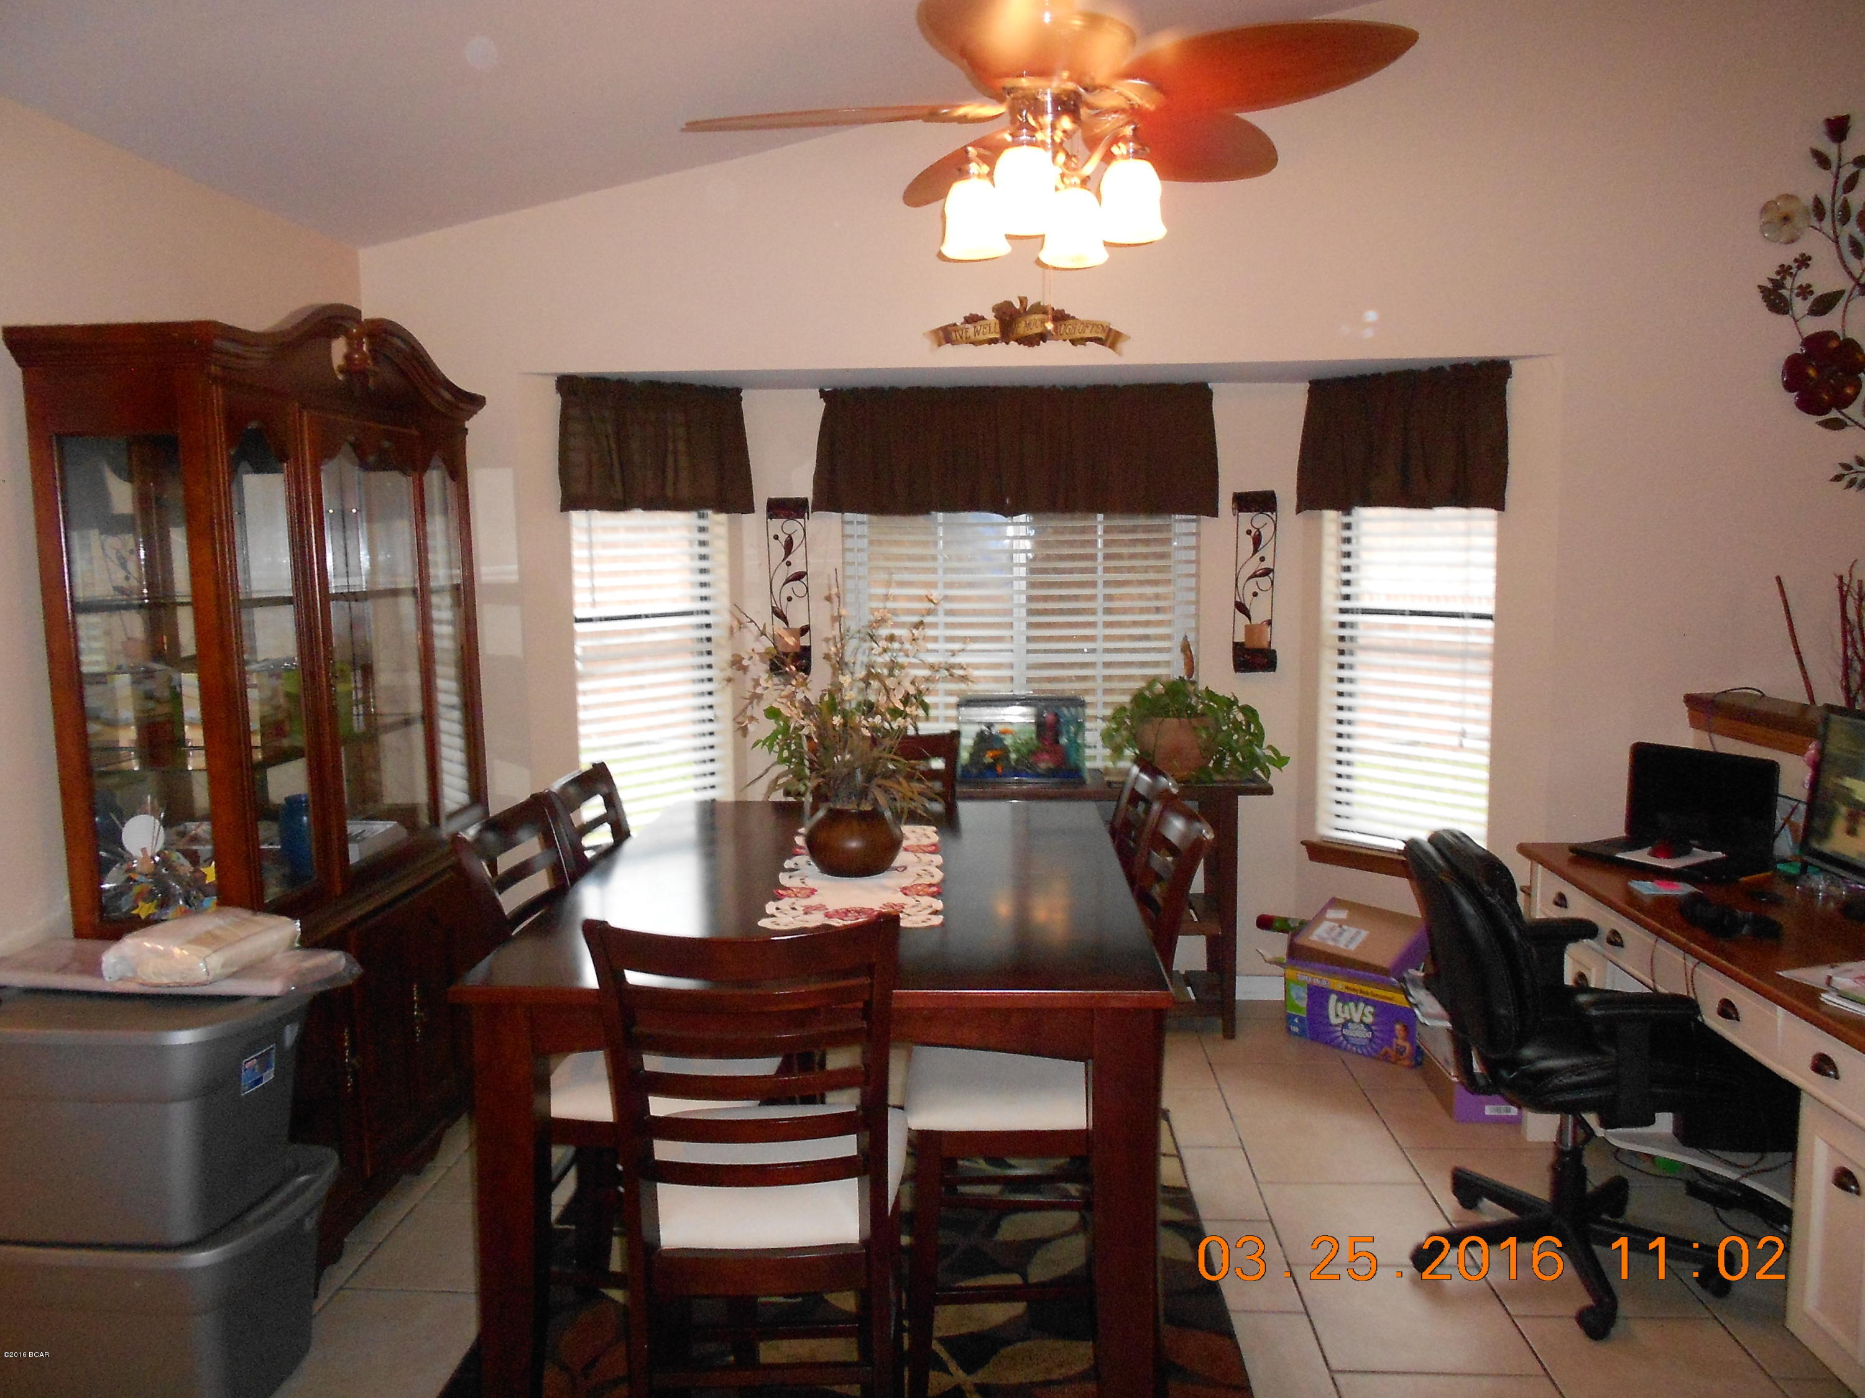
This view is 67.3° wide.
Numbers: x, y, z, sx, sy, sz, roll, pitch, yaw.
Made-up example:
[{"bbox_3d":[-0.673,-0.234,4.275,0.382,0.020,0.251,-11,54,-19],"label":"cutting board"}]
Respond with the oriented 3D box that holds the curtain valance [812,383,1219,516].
[{"bbox_3d":[0.268,-0.815,4.607,1.335,0.430,0.090,0,7,3],"label":"curtain valance"}]

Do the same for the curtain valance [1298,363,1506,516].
[{"bbox_3d":[1.481,-0.814,4.443,0.694,0.437,0.091,5,8,42],"label":"curtain valance"}]

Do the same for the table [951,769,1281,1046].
[{"bbox_3d":[0.307,0.667,4.590,1.515,0.820,0.370,0,7,3],"label":"table"}]

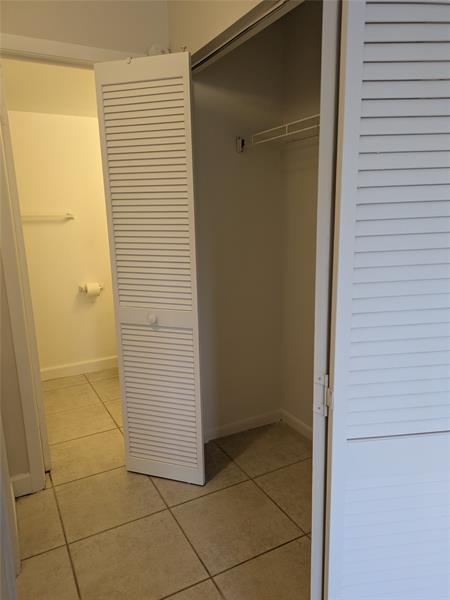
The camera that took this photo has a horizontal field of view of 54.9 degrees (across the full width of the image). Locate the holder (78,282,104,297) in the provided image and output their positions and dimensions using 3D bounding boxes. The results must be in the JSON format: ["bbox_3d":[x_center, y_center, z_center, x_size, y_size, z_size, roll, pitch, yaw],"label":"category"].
[{"bbox_3d":[-1.135,-0.094,3.675,0.195,0.105,0.107,-7,13,-27],"label":"holder"}]

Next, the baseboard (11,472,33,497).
[{"bbox_3d":[-1.010,0.929,2.159,0.083,0.095,0.014,-7,13,-27],"label":"baseboard"}]

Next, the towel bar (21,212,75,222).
[{"bbox_3d":[-1.470,-0.647,3.403,0.550,0.050,0.075,-7,13,-27],"label":"towel bar"}]

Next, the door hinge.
[{"bbox_3d":[0.204,0.193,0.882,0.013,0.088,0.044,-9,14,-33],"label":"door hinge"}]

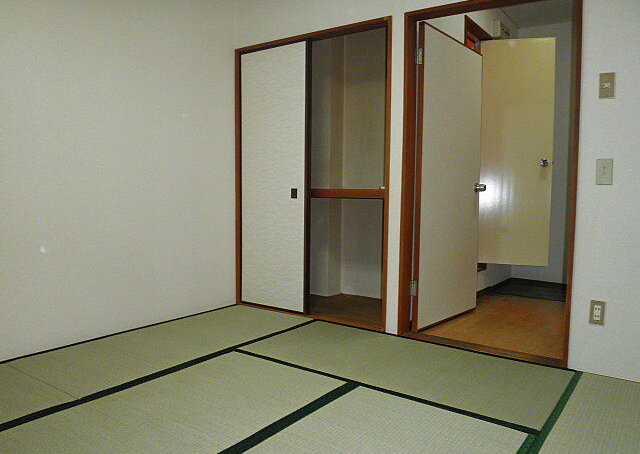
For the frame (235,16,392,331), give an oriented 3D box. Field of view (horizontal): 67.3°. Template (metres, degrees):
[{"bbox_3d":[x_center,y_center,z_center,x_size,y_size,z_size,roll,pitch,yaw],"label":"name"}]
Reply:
[{"bbox_3d":[-0.095,-0.351,3.509,1.370,2.026,0.110,3,5,36],"label":"frame"}]

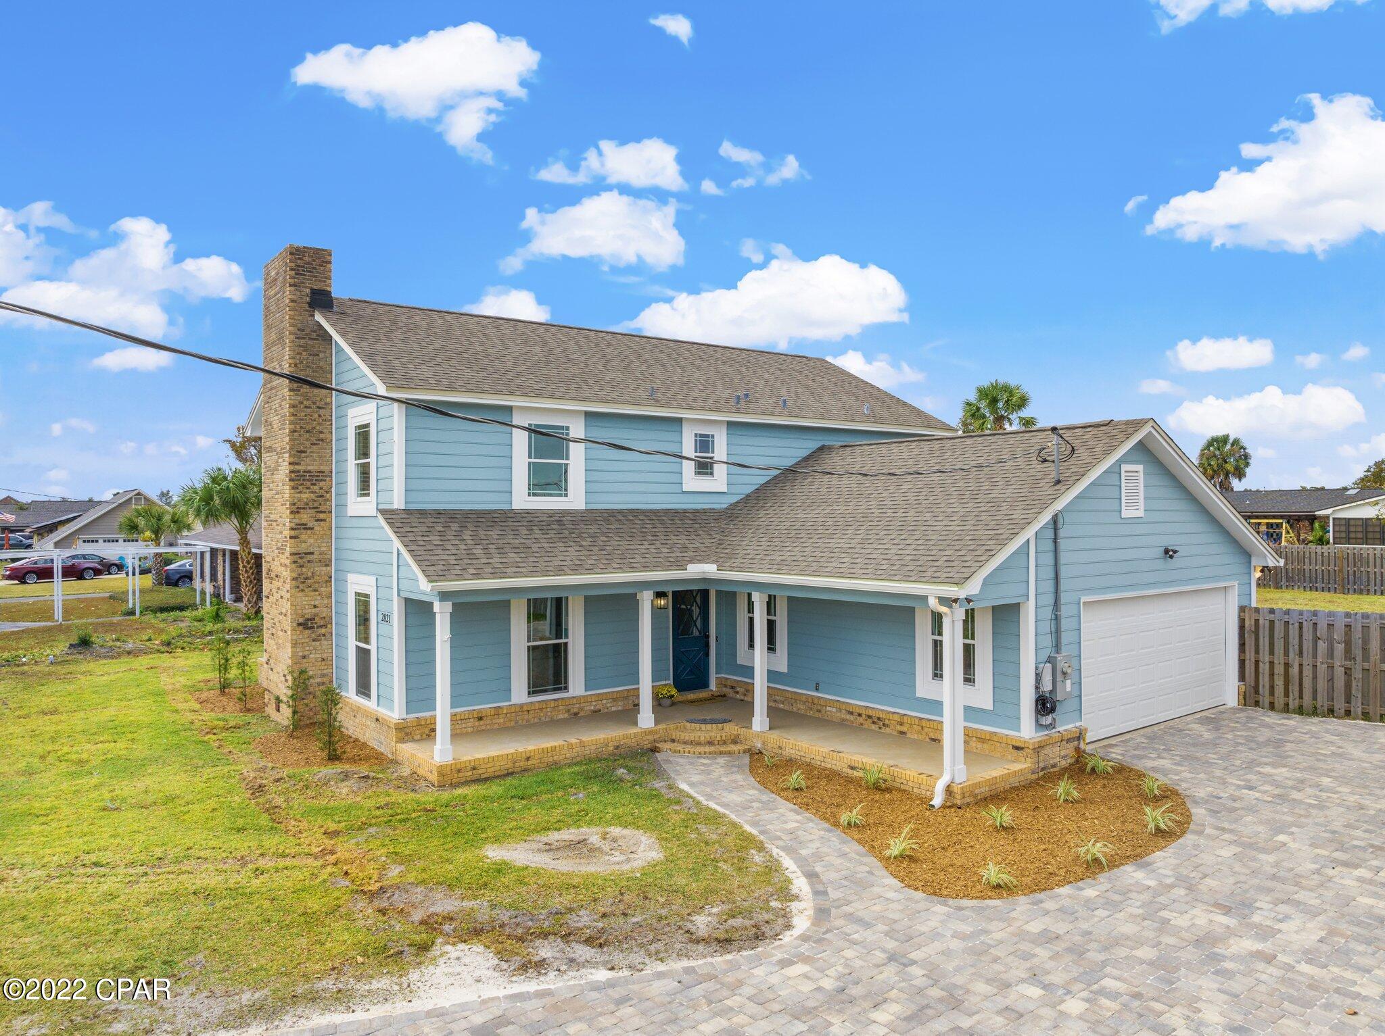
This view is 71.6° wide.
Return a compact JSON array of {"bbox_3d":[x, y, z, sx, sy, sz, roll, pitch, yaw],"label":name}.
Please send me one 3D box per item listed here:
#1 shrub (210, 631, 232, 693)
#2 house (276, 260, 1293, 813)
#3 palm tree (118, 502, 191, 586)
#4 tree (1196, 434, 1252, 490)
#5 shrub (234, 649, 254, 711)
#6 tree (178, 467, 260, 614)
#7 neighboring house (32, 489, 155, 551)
[{"bbox_3d":[-9.554,2.931,19.465,0.390,1.250,0.390,0,0,-38],"label":"shrub"},{"bbox_3d":[0.282,-0.547,18.186,13.880,8.100,14.660,0,0,-38],"label":"house"},{"bbox_3d":[-28.406,1.388,50.719,3.440,4.430,3.440,0,0,-38],"label":"palm tree"},{"bbox_3d":[36.334,-1.540,65.528,3.380,8.370,3.380,0,0,-38],"label":"tree"},{"bbox_3d":[-8.266,2.979,17.694,0.330,1.150,0.330,0,0,-38],"label":"shrub"},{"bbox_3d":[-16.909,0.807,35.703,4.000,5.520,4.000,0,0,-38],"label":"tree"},{"bbox_3d":[-41.457,0.832,70.443,11.520,5.620,9.930,0,0,-38],"label":"neighboring house"}]

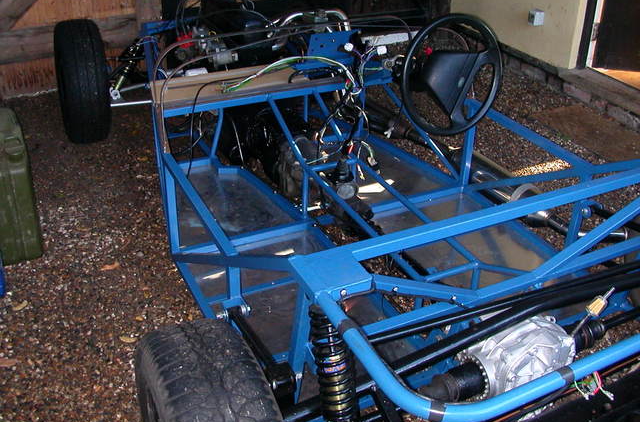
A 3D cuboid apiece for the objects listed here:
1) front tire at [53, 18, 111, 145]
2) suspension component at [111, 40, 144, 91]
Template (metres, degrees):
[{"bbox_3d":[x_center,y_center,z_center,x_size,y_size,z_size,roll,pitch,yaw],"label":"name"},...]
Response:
[{"bbox_3d":[-1.163,-0.628,3.347,0.178,0.578,0.578,-9,30,-25],"label":"front tire"},{"bbox_3d":[-0.955,-0.714,3.410,0.066,0.305,0.066,21,15,-35],"label":"suspension component"}]

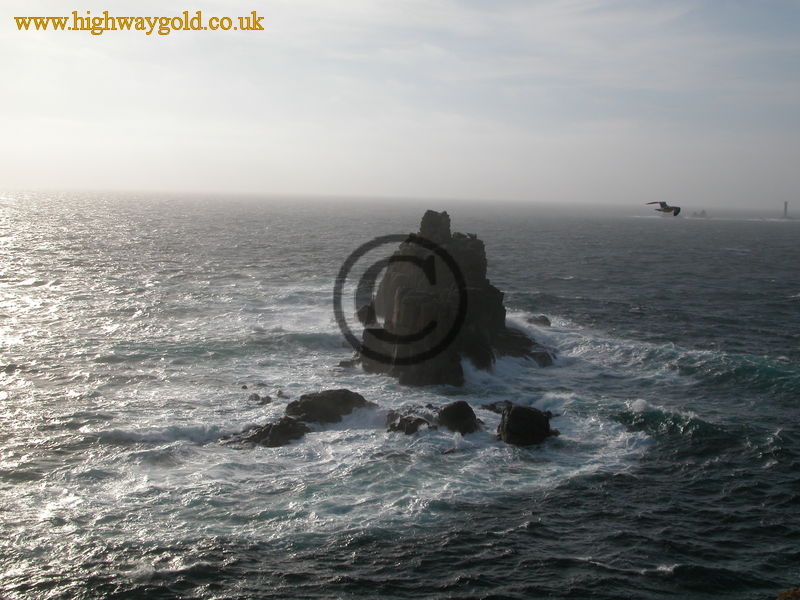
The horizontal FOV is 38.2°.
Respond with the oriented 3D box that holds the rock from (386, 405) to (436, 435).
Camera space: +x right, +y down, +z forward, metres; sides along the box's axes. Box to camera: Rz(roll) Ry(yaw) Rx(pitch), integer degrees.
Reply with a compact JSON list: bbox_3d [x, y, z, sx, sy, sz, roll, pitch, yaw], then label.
[{"bbox_3d":[1.720,17.160,165.890,7.100,3.300,6.000,2,5,1],"label":"rock"}]

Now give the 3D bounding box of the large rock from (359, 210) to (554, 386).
[{"bbox_3d":[12.052,-1.735,238.809,40.000,32.500,38.000,2,5,0],"label":"large rock"}]

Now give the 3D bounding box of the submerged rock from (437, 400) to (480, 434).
[{"bbox_3d":[8.530,16.830,166.730,5.600,4.200,5.000,2,5,3],"label":"submerged rock"}]

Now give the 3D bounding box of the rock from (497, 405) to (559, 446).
[{"bbox_3d":[17.840,17.330,160.620,8.400,4.900,6.200,2,5,7],"label":"rock"}]

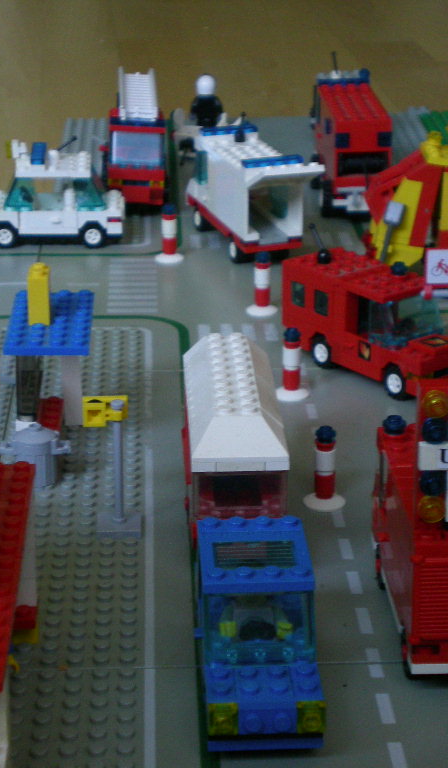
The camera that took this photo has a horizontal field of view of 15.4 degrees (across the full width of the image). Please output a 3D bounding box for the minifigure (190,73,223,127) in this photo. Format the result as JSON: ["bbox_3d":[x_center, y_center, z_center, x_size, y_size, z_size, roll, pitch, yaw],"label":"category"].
[{"bbox_3d":[-0.013,-0.195,1.161,0.025,0.042,0.016,0,21,-1],"label":"minifigure"}]

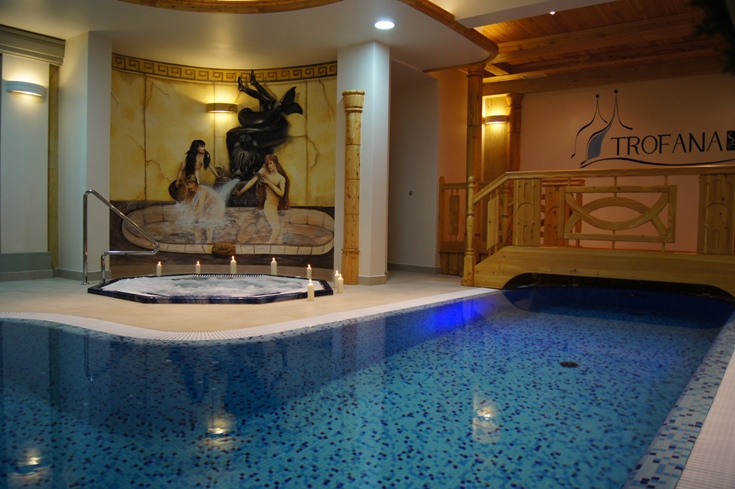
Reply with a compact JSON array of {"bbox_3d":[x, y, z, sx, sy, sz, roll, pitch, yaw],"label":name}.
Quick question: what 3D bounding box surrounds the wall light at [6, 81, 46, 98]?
[{"bbox_3d":[-3.521,-1.593,5.680,0.110,0.115,0.365,3,3,33],"label":"wall light"}]

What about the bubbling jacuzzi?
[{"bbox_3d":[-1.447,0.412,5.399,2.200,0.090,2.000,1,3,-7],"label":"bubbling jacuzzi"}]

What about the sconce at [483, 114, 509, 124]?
[{"bbox_3d":[1.789,-1.738,7.680,0.365,0.115,0.110,2,3,29],"label":"sconce"}]

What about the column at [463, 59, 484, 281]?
[{"bbox_3d":[1.270,-0.843,6.552,0.230,2.540,0.230,2,3,29],"label":"column"}]

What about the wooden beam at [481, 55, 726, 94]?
[{"bbox_3d":[2.946,-2.115,7.030,3.196,0.180,0.170,2,3,29],"label":"wooden beam"}]

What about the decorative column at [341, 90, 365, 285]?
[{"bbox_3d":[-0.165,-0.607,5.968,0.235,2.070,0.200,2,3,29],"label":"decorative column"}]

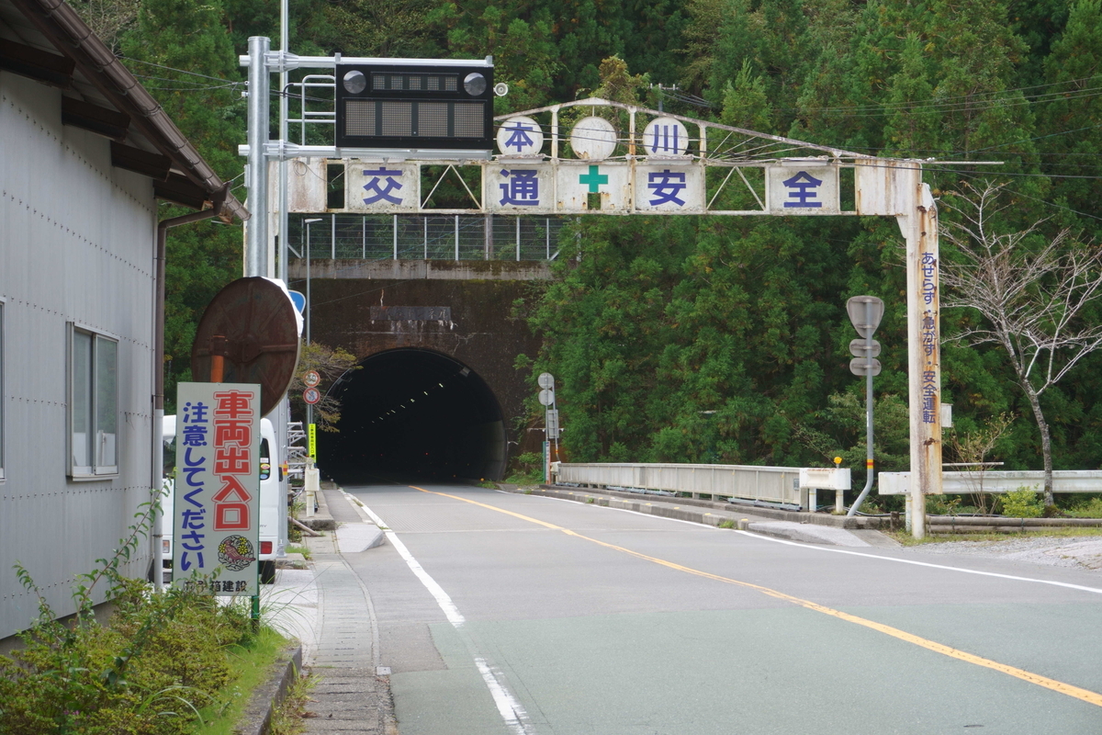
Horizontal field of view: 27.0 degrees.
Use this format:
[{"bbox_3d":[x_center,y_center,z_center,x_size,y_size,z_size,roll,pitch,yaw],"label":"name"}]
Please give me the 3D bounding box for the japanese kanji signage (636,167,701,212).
[{"bbox_3d":[1.954,-2.963,38.255,1.148,0.779,0.100,0,-2,-3],"label":"japanese kanji signage"}]

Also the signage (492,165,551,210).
[{"bbox_3d":[-0.513,-2.968,38.119,1.098,0.761,0.100,0,-2,-3],"label":"signage"}]

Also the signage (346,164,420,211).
[{"bbox_3d":[-2.773,-2.962,37.995,1.216,0.782,0.100,0,-2,-3],"label":"signage"}]

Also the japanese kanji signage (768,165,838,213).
[{"bbox_3d":[4.206,-2.965,38.379,1.228,0.782,0.100,0,-2,-3],"label":"japanese kanji signage"}]

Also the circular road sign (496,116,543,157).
[{"bbox_3d":[-0.509,-3.782,38.138,0.771,0.770,0.080,0,-2,-3],"label":"circular road sign"}]

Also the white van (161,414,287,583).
[{"bbox_3d":[-3.930,1.480,26.500,1.475,1.875,3.395,0,-2,-9],"label":"white van"}]

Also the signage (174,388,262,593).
[{"bbox_3d":[-2.203,0.806,15.150,0.550,1.400,0.040,1,-2,-5],"label":"signage"}]

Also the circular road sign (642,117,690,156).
[{"bbox_3d":[1.917,-3.772,38.272,0.766,0.757,0.080,0,-2,-3],"label":"circular road sign"}]

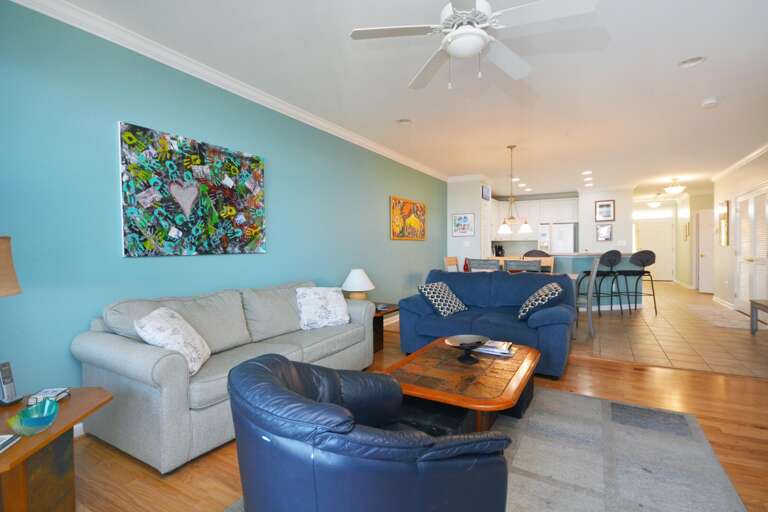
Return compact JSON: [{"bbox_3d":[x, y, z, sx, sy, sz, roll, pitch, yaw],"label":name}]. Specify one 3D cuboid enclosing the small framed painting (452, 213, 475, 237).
[{"bbox_3d":[1.702,-0.658,7.757,0.493,0.503,0.030,0,1,31],"label":"small framed painting"}]

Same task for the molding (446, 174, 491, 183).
[{"bbox_3d":[1.655,-1.609,7.584,0.720,0.110,0.090,0,2,31],"label":"molding"}]

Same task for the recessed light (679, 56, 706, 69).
[{"bbox_3d":[2.480,-1.547,2.919,0.190,0.025,0.190,0,2,31],"label":"recessed light"}]

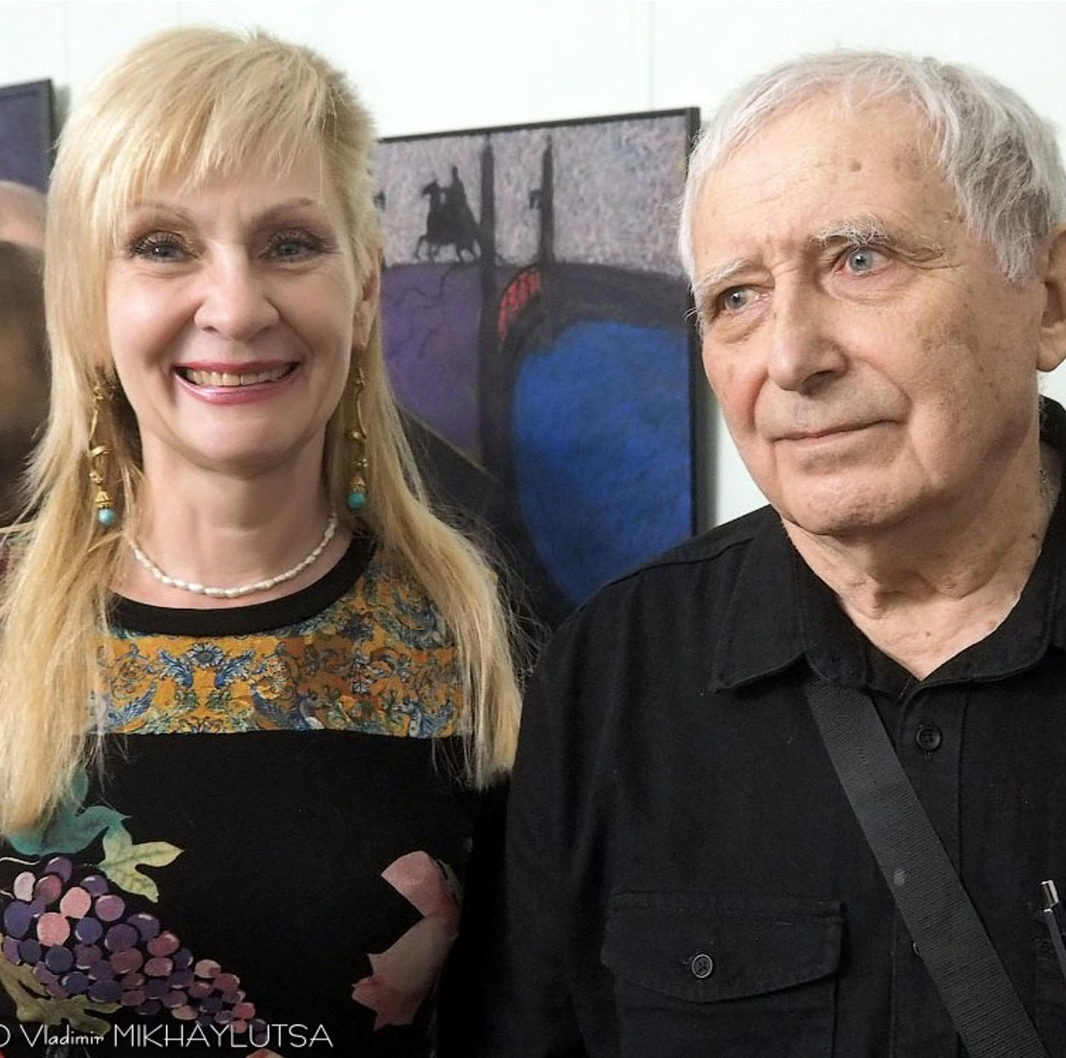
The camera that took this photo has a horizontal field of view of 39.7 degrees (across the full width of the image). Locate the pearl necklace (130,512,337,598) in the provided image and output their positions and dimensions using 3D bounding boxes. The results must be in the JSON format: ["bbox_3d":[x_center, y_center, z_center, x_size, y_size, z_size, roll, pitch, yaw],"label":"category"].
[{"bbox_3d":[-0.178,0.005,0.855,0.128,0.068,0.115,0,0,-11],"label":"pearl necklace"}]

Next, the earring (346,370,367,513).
[{"bbox_3d":[-0.101,-0.051,0.845,0.013,0.084,0.013,0,0,-12],"label":"earring"}]

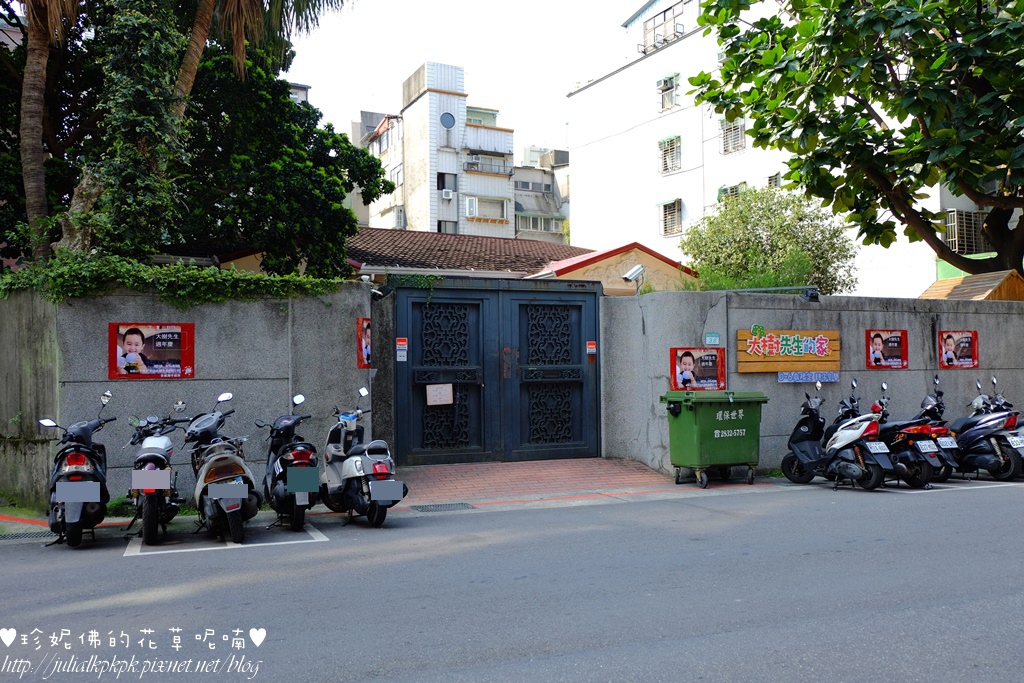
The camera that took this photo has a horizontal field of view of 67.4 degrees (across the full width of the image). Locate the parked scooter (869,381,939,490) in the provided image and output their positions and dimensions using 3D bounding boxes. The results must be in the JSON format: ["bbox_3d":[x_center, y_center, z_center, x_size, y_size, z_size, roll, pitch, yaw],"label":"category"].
[{"bbox_3d":[4.793,1.199,10.023,0.700,1.230,1.800,0,-1,-17],"label":"parked scooter"}]

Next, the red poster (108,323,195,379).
[{"bbox_3d":[-3.834,0.102,8.171,0.830,0.585,0.030,0,-1,-20],"label":"red poster"}]

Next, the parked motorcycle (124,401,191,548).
[{"bbox_3d":[-3.313,1.191,7.174,0.760,1.160,1.950,0,-1,-20],"label":"parked motorcycle"}]

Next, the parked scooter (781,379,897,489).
[{"bbox_3d":[4.119,1.196,9.797,0.680,1.350,1.800,0,-2,-20],"label":"parked scooter"}]

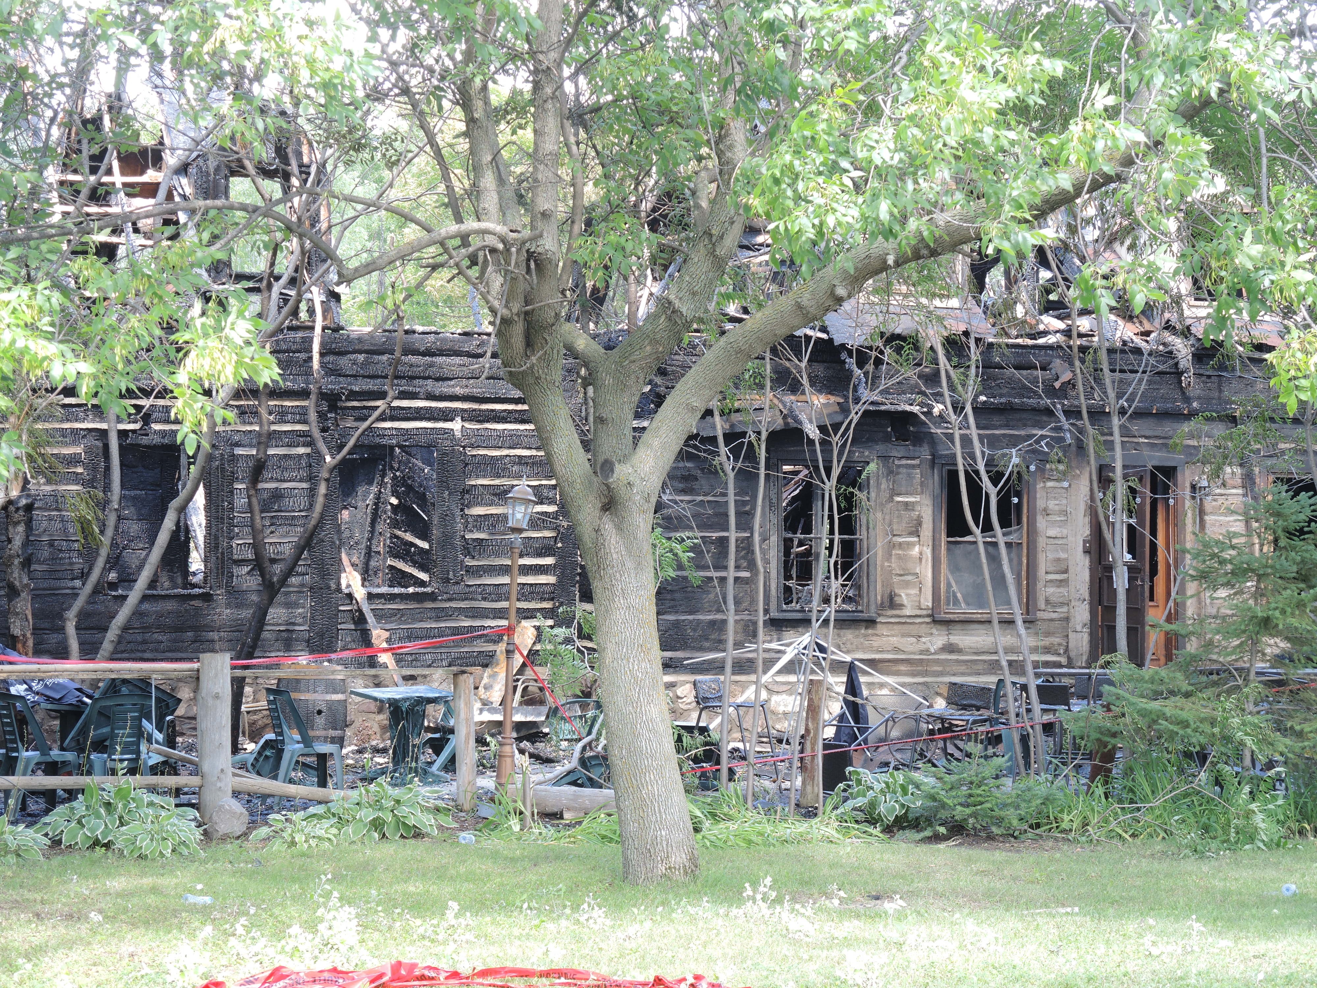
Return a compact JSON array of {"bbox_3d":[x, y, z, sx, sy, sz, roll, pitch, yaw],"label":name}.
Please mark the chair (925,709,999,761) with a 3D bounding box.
[{"bbox_3d":[2.378,1.920,22.400,0.460,0.880,0.500,-1,-3,25],"label":"chair"}]

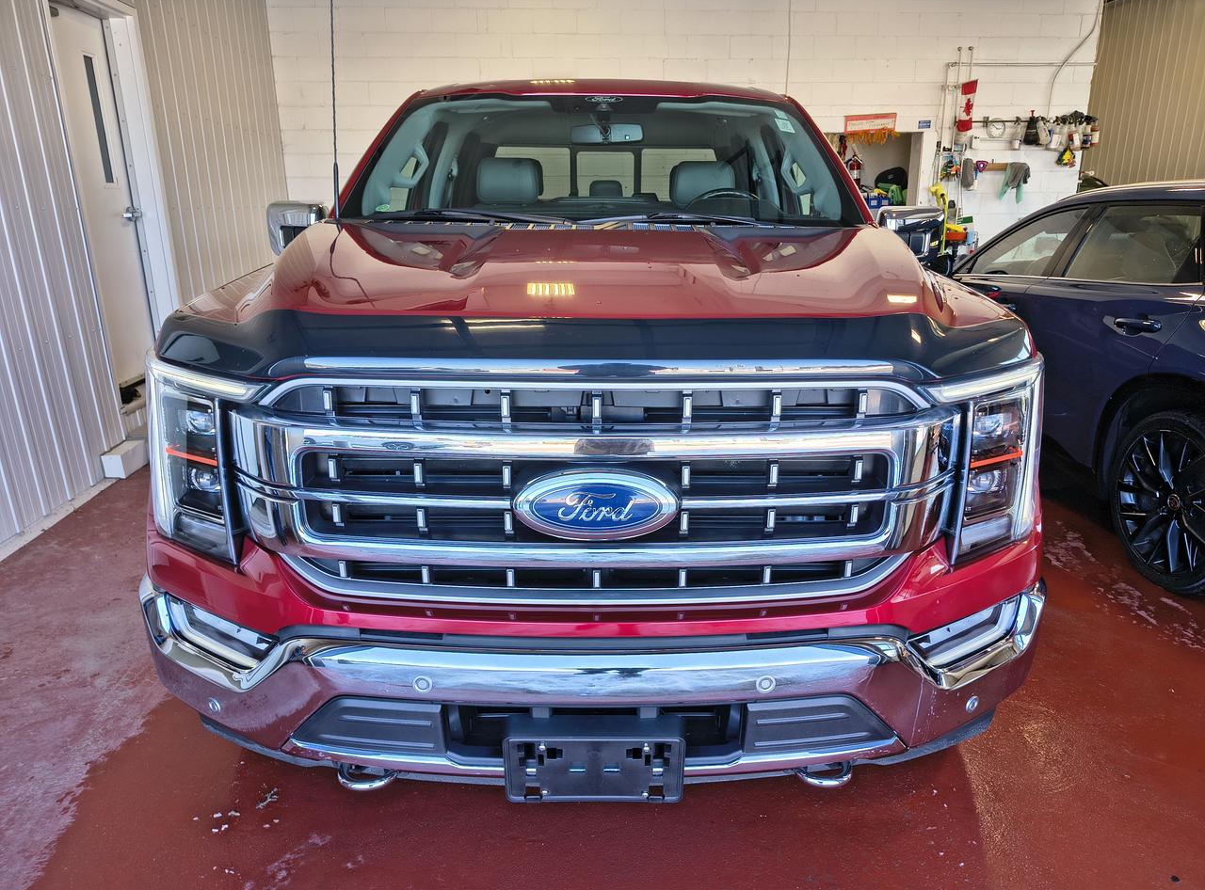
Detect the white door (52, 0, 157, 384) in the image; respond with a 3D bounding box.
[{"bbox_3d":[-2.900,-1.359,4.760,0.060,2.100,0.880,-1,16,-3],"label":"white door"}]

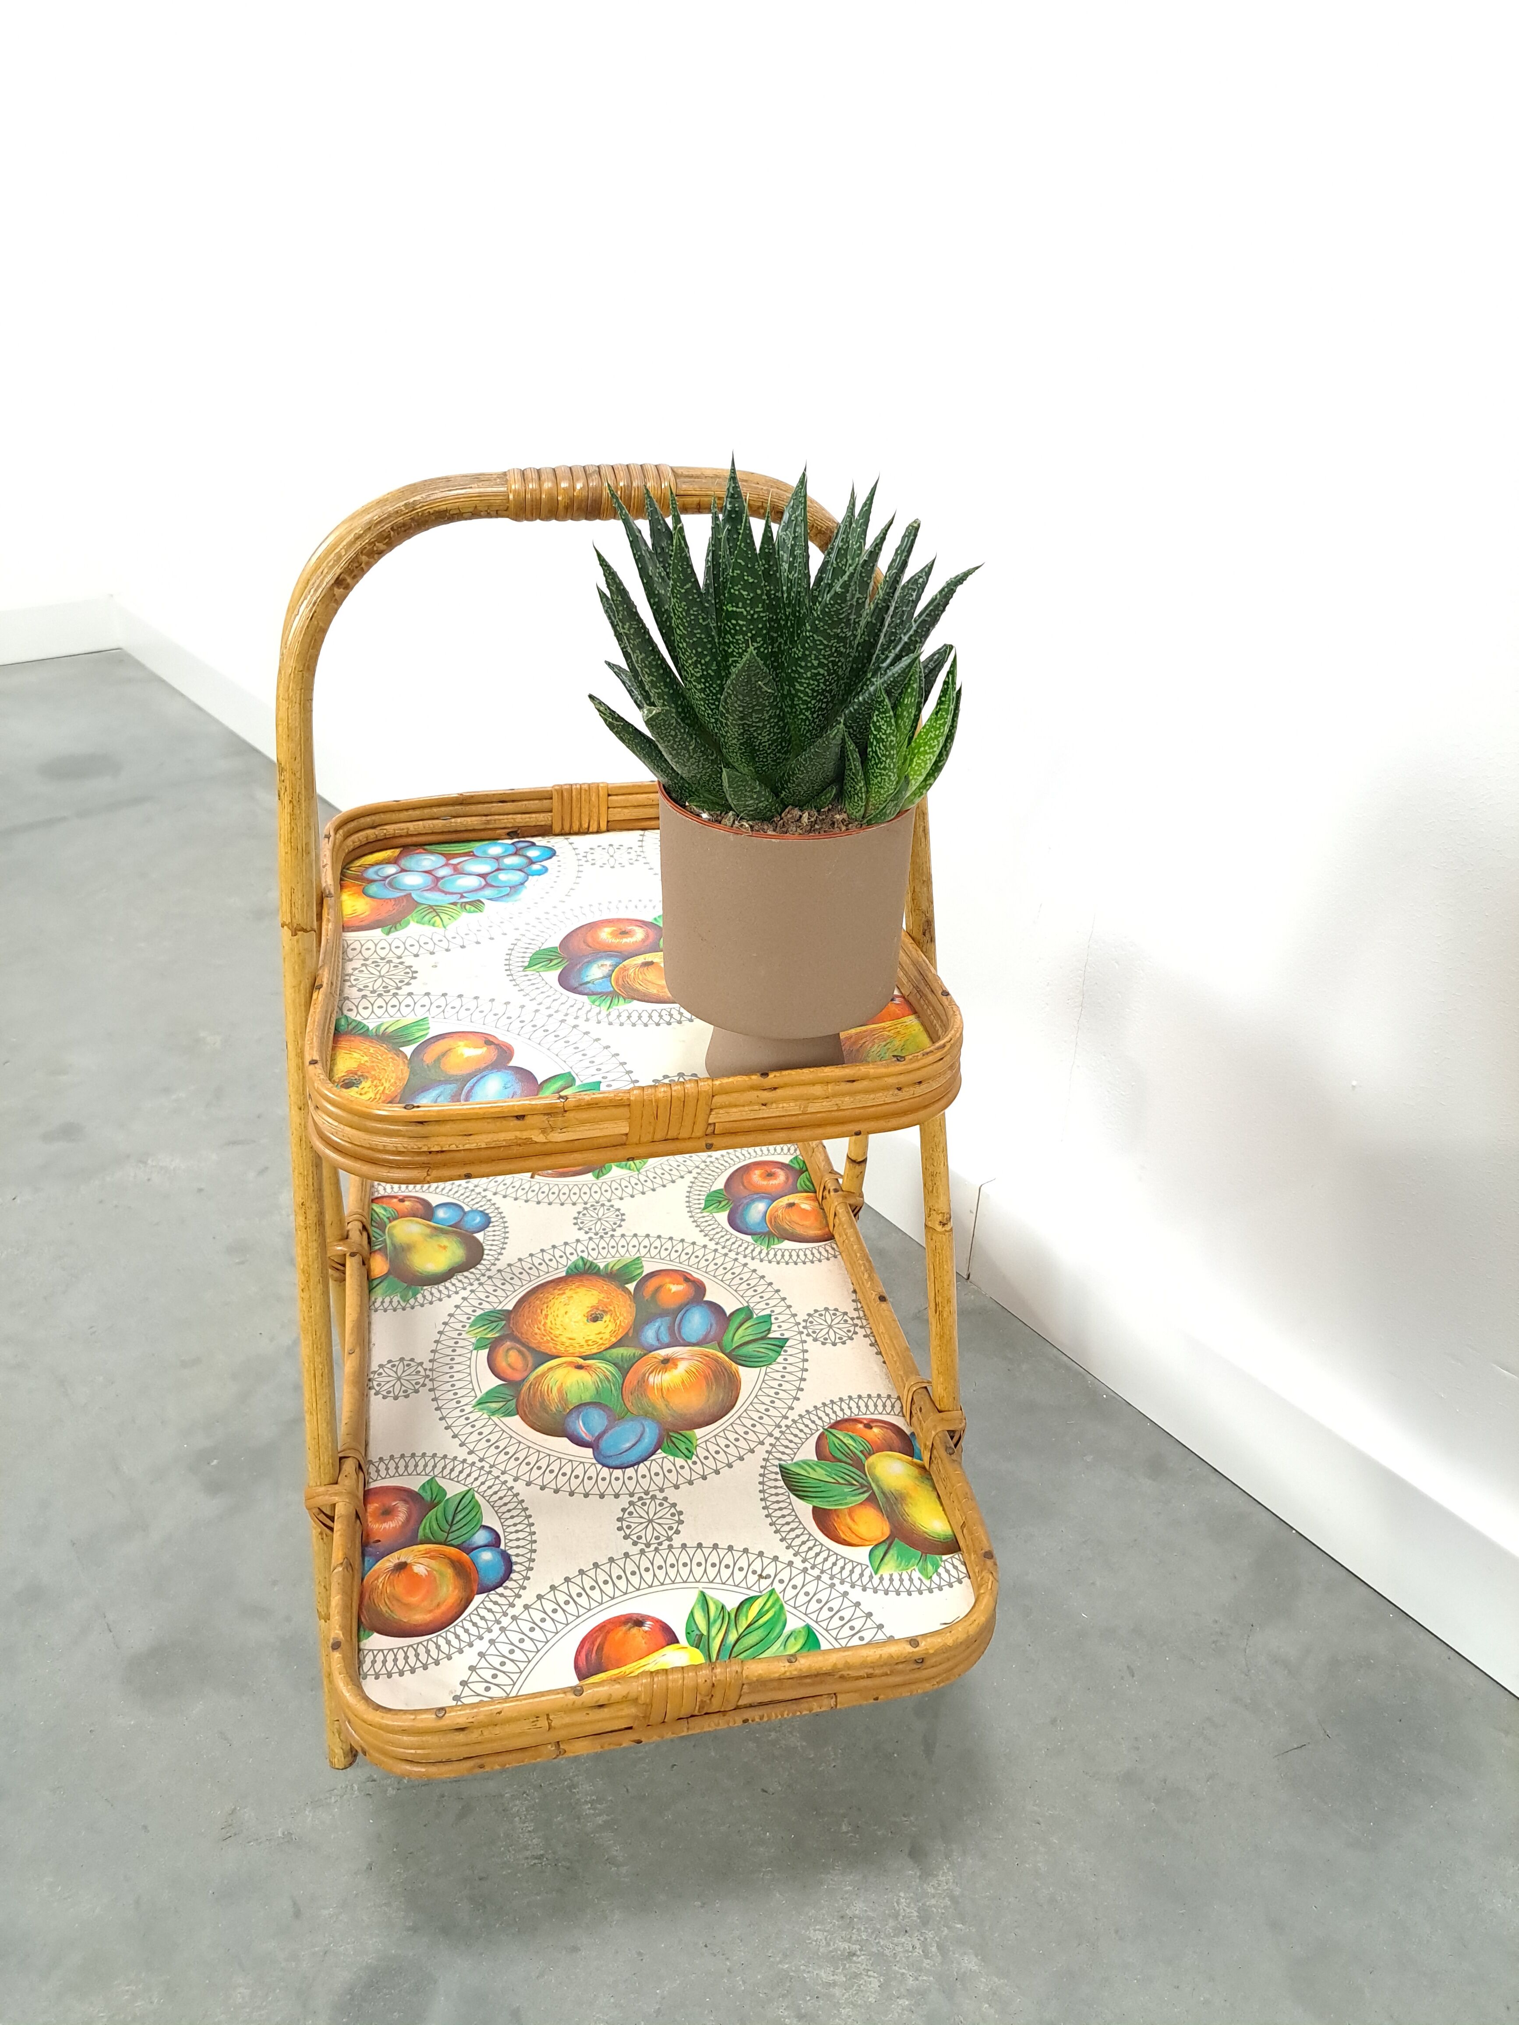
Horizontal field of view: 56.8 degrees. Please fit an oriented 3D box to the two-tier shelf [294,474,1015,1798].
[{"bbox_3d":[-0.087,0.059,0.881,0.436,0.758,0.544,-5,29,-12],"label":"two-tier shelf"}]

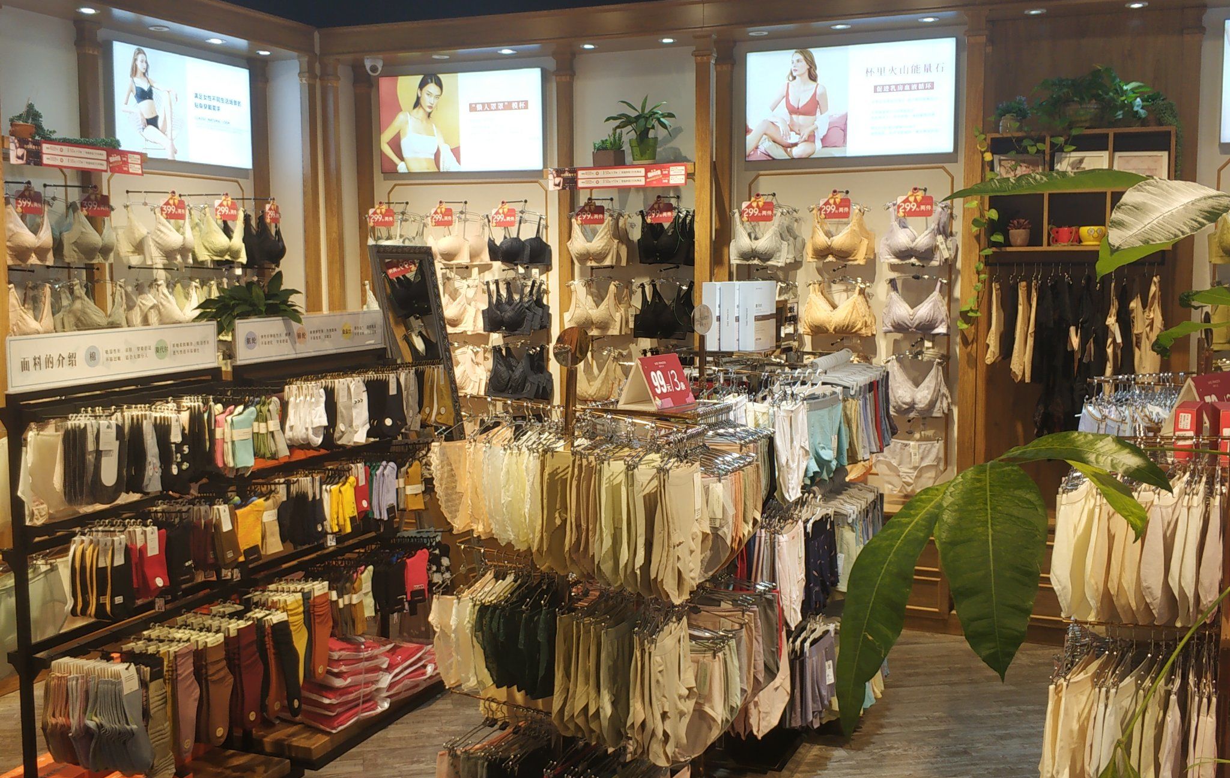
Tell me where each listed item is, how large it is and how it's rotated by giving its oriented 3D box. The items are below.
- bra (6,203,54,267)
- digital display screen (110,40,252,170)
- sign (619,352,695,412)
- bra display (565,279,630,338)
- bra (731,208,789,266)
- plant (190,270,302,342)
[{"bbox_3d":[-2.223,-0.586,4.872,0.115,0.240,0.220,2,6,22],"label":"bra"},{"bbox_3d":[-2.003,-1.306,5.993,0.070,0.495,0.910,2,6,22],"label":"digital display screen"},{"bbox_3d":[0.102,-0.018,2.983,0.120,0.120,0.147,5,8,43],"label":"sign"},{"bbox_3d":[-0.080,-0.398,6.216,0.275,0.262,0.180,2,6,22],"label":"bra display"},{"bbox_3d":[0.635,-0.668,5.601,0.260,0.250,0.110,2,6,22],"label":"bra"},{"bbox_3d":[-1.240,-0.258,4.324,0.340,0.280,0.360,2,7,21],"label":"plant"}]

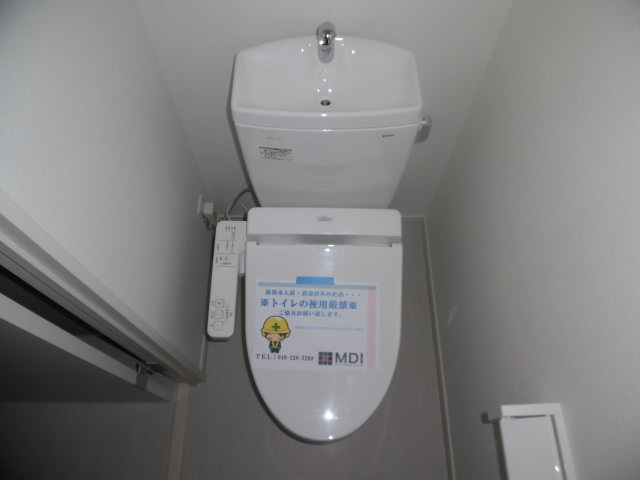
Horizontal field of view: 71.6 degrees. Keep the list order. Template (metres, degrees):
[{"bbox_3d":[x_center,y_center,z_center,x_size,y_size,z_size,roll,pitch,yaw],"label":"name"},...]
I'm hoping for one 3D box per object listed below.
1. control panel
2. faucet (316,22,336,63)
[{"bbox_3d":[-0.233,0.098,1.143,0.080,0.045,0.295,0,71,0],"label":"control panel"},{"bbox_3d":[0.014,-0.406,0.913,0.039,0.101,0.070,0,62,0],"label":"faucet"}]

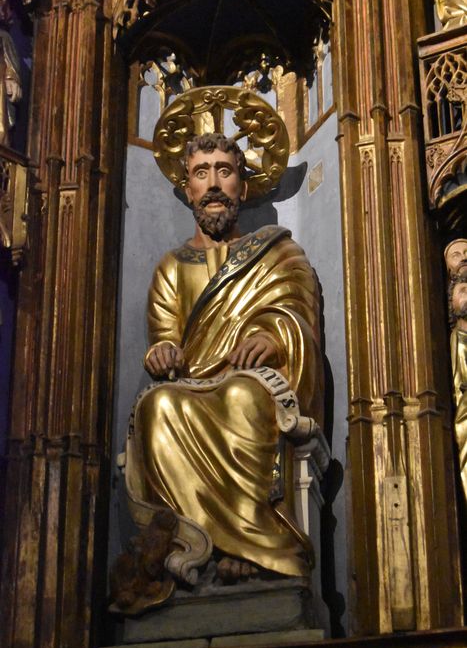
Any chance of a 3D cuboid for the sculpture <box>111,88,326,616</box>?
[{"bbox_3d":[-0.049,0.124,5.068,0.704,1.859,0.627,-8,-25,17],"label":"sculpture"}]

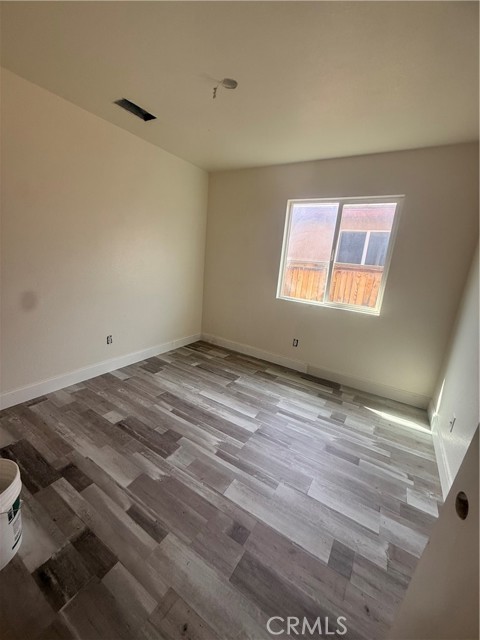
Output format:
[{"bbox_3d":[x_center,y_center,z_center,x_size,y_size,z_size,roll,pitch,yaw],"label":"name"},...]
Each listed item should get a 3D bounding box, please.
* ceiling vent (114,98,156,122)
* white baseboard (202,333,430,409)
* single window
[{"bbox_3d":[-0.848,-1.715,2.109,0.135,0.040,0.310,13,16,30],"label":"ceiling vent"},{"bbox_3d":[0.651,0.573,3.368,3.027,0.134,0.020,13,16,30],"label":"white baseboard"},{"bbox_3d":[1.035,-0.730,2.906,1.174,1.161,0.090,13,16,30],"label":"single window"}]

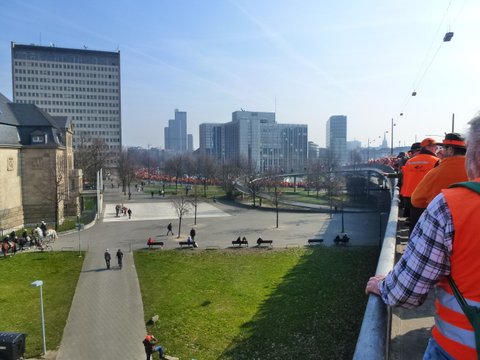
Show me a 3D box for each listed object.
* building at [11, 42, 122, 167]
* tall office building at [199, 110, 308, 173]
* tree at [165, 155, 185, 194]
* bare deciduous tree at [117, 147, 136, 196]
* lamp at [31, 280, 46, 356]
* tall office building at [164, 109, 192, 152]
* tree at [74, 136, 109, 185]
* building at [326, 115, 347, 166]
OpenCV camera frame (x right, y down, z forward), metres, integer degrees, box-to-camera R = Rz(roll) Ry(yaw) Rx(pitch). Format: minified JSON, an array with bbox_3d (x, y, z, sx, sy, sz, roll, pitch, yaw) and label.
[{"bbox_3d":[-84.287,-32.328,167.906,46.335,62.965,17.000,-1,4,-16],"label":"building"},{"bbox_3d":[10.180,-23.959,224.471,69.564,38.800,39.780,-1,4,-16],"label":"tall office building"},{"bbox_3d":[-18.154,-1.485,93.749,6.000,11.196,6.000,0,4,0],"label":"tree"},{"bbox_3d":[-31.946,-2.600,93.675,5.900,13.431,5.900,0,4,0],"label":"bare deciduous tree"},{"bbox_3d":[-10.430,7.188,17.276,0.650,3.975,0.250,-1,4,-17],"label":"lamp"},{"bbox_3d":[-132.582,-94.377,729.363,52.915,112.722,30.000,-1,4,-16],"label":"tall office building"},{"bbox_3d":[-56.317,-7.572,125.774,13.000,19.118,13.000,0,4,0],"label":"tree"},{"bbox_3d":[108.106,-42.589,374.707,21.000,56.159,13.000,-1,4,-16],"label":"building"}]

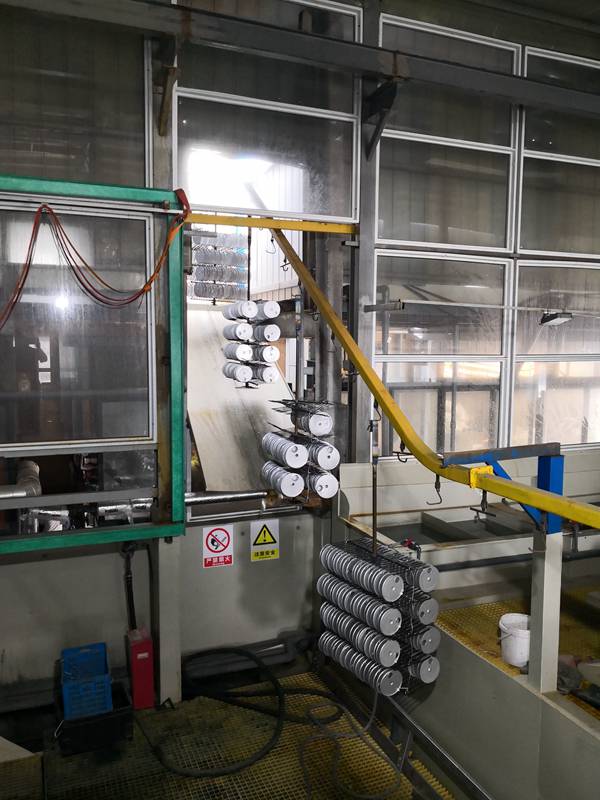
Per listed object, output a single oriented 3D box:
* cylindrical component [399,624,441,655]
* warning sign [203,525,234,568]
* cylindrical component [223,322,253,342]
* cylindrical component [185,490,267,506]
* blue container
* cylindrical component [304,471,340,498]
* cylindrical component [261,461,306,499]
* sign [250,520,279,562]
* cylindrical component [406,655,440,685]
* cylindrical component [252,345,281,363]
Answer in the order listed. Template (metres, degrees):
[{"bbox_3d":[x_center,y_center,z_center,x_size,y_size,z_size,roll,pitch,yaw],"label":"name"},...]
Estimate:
[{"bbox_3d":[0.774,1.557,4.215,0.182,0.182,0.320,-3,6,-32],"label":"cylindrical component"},{"bbox_3d":[-0.748,1.351,5.750,0.277,0.373,0.010,-2,6,-21],"label":"warning sign"},{"bbox_3d":[-0.684,-0.756,6.968,0.180,0.180,0.570,-1,6,-19],"label":"cylindrical component"},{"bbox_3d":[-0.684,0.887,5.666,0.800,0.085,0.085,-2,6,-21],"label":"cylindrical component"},{"bbox_3d":[-1.714,2.260,5.008,0.350,0.300,0.530,-2,6,-21],"label":"blue container"},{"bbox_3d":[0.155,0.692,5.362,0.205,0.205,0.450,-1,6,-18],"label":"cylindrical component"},{"bbox_3d":[-0.165,0.676,5.471,0.205,0.205,0.680,-1,6,-18],"label":"cylindrical component"},{"bbox_3d":[-0.325,1.331,5.915,0.274,0.383,0.010,-2,6,-21],"label":"sign"},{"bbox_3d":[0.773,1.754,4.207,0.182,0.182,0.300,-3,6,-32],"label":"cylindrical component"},{"bbox_3d":[-0.384,-0.516,7.006,0.180,0.180,0.480,-1,6,-19],"label":"cylindrical component"}]

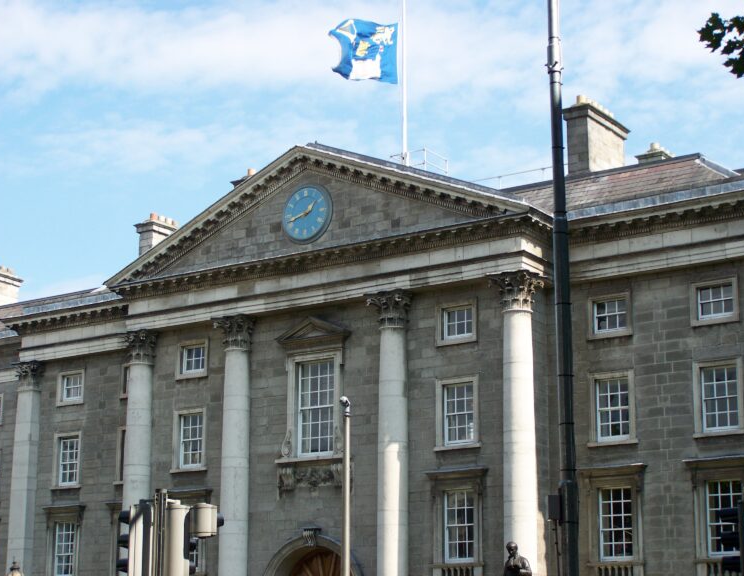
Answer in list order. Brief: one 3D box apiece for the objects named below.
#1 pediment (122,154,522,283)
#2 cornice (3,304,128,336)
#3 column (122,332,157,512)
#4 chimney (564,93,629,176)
[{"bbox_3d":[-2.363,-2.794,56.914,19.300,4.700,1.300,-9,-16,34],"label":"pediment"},{"bbox_3d":[-12.615,1.351,65.960,8.400,0.900,0.900,-9,-16,34],"label":"cornice"},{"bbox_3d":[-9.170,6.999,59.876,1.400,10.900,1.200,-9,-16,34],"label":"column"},{"bbox_3d":[8.576,-5.464,58.986,1.100,3.700,3.490,-9,-16,34],"label":"chimney"}]

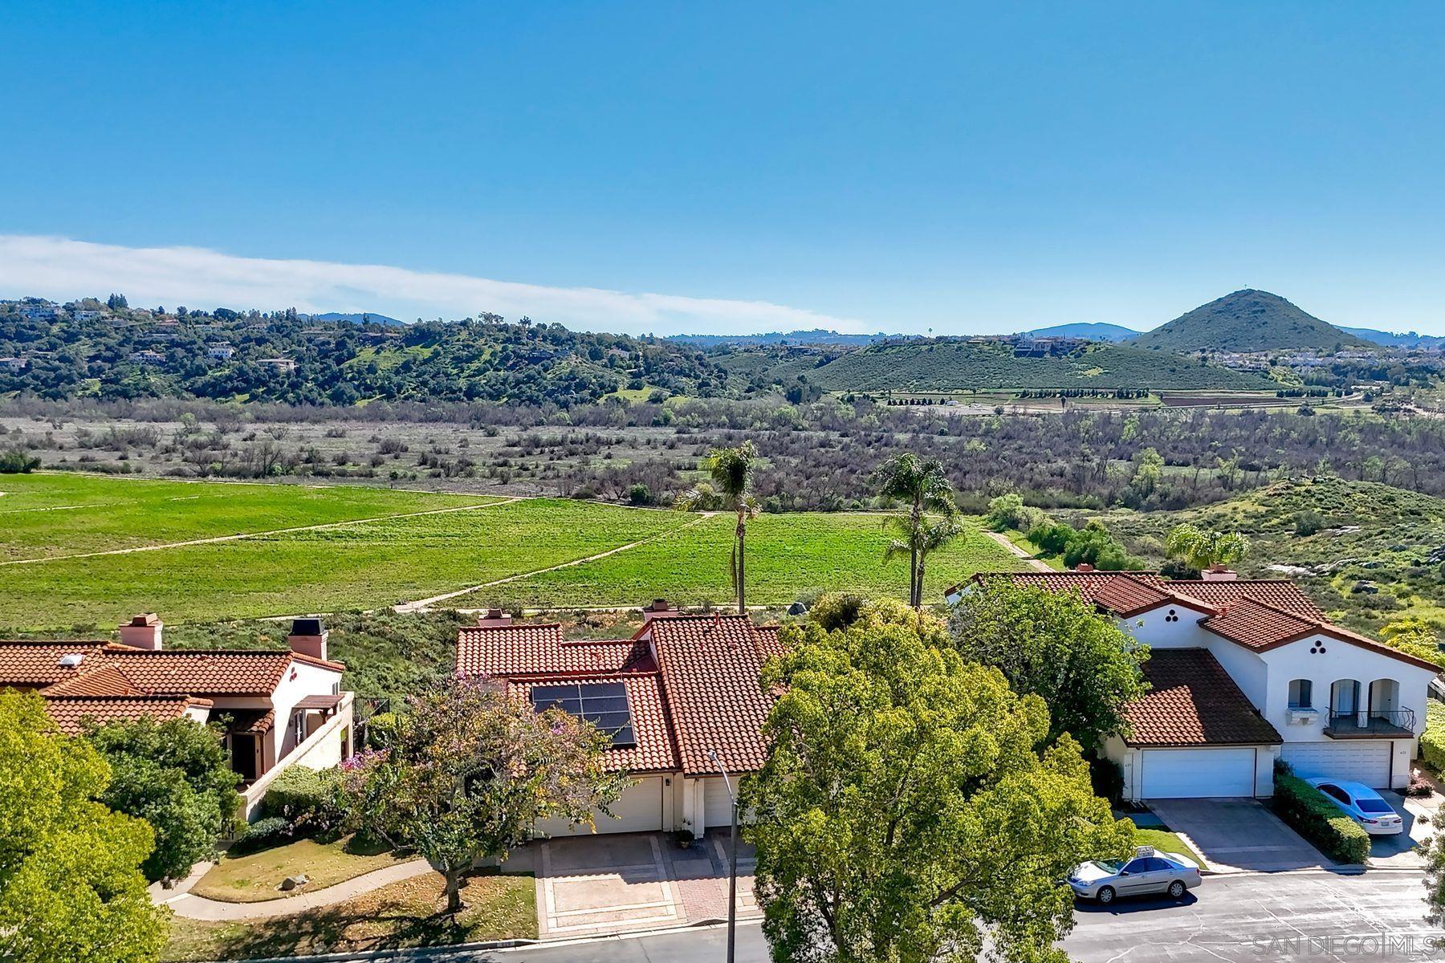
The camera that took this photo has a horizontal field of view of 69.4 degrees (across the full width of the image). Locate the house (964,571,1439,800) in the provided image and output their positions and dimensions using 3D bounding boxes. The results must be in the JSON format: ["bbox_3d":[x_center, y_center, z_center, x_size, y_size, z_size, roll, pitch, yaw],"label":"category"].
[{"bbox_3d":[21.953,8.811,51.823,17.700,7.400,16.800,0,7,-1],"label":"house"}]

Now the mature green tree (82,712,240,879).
[{"bbox_3d":[-19.427,11.220,36.462,4.900,6.200,4.900,0,7,0],"label":"mature green tree"}]

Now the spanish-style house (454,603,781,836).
[{"bbox_3d":[-3.741,9.509,48.136,16.400,6.600,17.800,-1,7,-11],"label":"spanish-style house"}]

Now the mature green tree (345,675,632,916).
[{"bbox_3d":[-7.825,10.626,35.377,9.100,7.700,8.600,0,7,0],"label":"mature green tree"}]

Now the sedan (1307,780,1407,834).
[{"bbox_3d":[26.041,12.988,43.398,1.810,1.455,4.780,0,7,-1],"label":"sedan"}]

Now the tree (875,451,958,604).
[{"bbox_3d":[10.638,5.188,58.075,4.700,13.000,4.500,0,7,0],"label":"tree"}]

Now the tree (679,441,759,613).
[{"bbox_3d":[-0.211,4.558,60.519,4.600,13.600,4.600,0,7,0],"label":"tree"}]

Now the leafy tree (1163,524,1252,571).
[{"bbox_3d":[28.884,6.912,62.818,5.100,8.500,5.000,0,7,0],"label":"leafy tree"}]

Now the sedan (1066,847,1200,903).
[{"bbox_3d":[14.648,13.769,37.527,4.805,1.490,1.795,-1,7,-11],"label":"sedan"}]

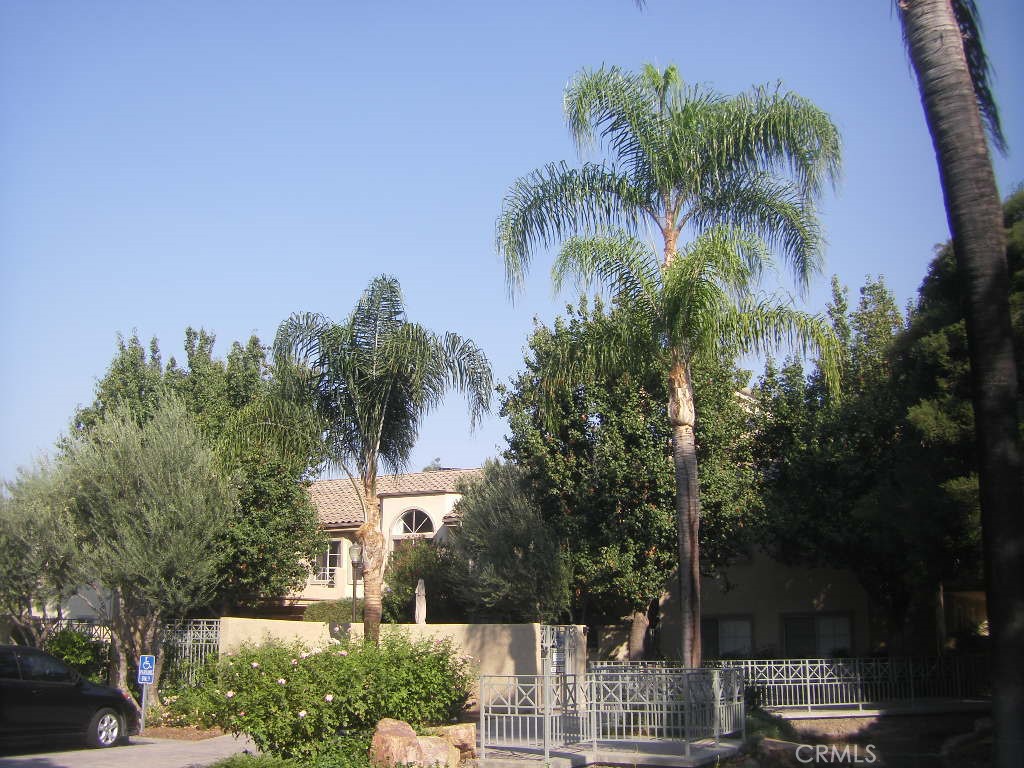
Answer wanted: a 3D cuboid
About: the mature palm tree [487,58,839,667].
[{"bbox_3d":[2.960,-0.075,20.105,6.200,12.400,6.000,0,-13,0],"label":"mature palm tree"}]

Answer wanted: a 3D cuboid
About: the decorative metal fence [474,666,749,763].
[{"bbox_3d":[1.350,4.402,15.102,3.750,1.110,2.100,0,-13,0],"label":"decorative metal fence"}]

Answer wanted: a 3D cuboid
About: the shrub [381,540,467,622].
[{"bbox_3d":[-2.462,6.094,30.916,2.600,3.500,2.400,0,-13,0],"label":"shrub"}]

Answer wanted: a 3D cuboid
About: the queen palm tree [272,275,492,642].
[{"bbox_3d":[-2.497,2.070,21.673,4.400,8.700,4.300,0,-13,0],"label":"queen palm tree"}]

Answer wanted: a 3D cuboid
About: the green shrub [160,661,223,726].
[{"bbox_3d":[-5.587,5.395,19.594,1.150,1.200,1.000,0,-13,0],"label":"green shrub"}]

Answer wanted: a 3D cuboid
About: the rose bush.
[{"bbox_3d":[-2.830,4.536,16.610,4.500,1.770,2.700,0,-13,0],"label":"rose bush"}]

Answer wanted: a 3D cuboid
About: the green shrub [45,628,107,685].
[{"bbox_3d":[-8.202,5.463,21.219,1.350,1.680,1.200,0,-13,0],"label":"green shrub"}]

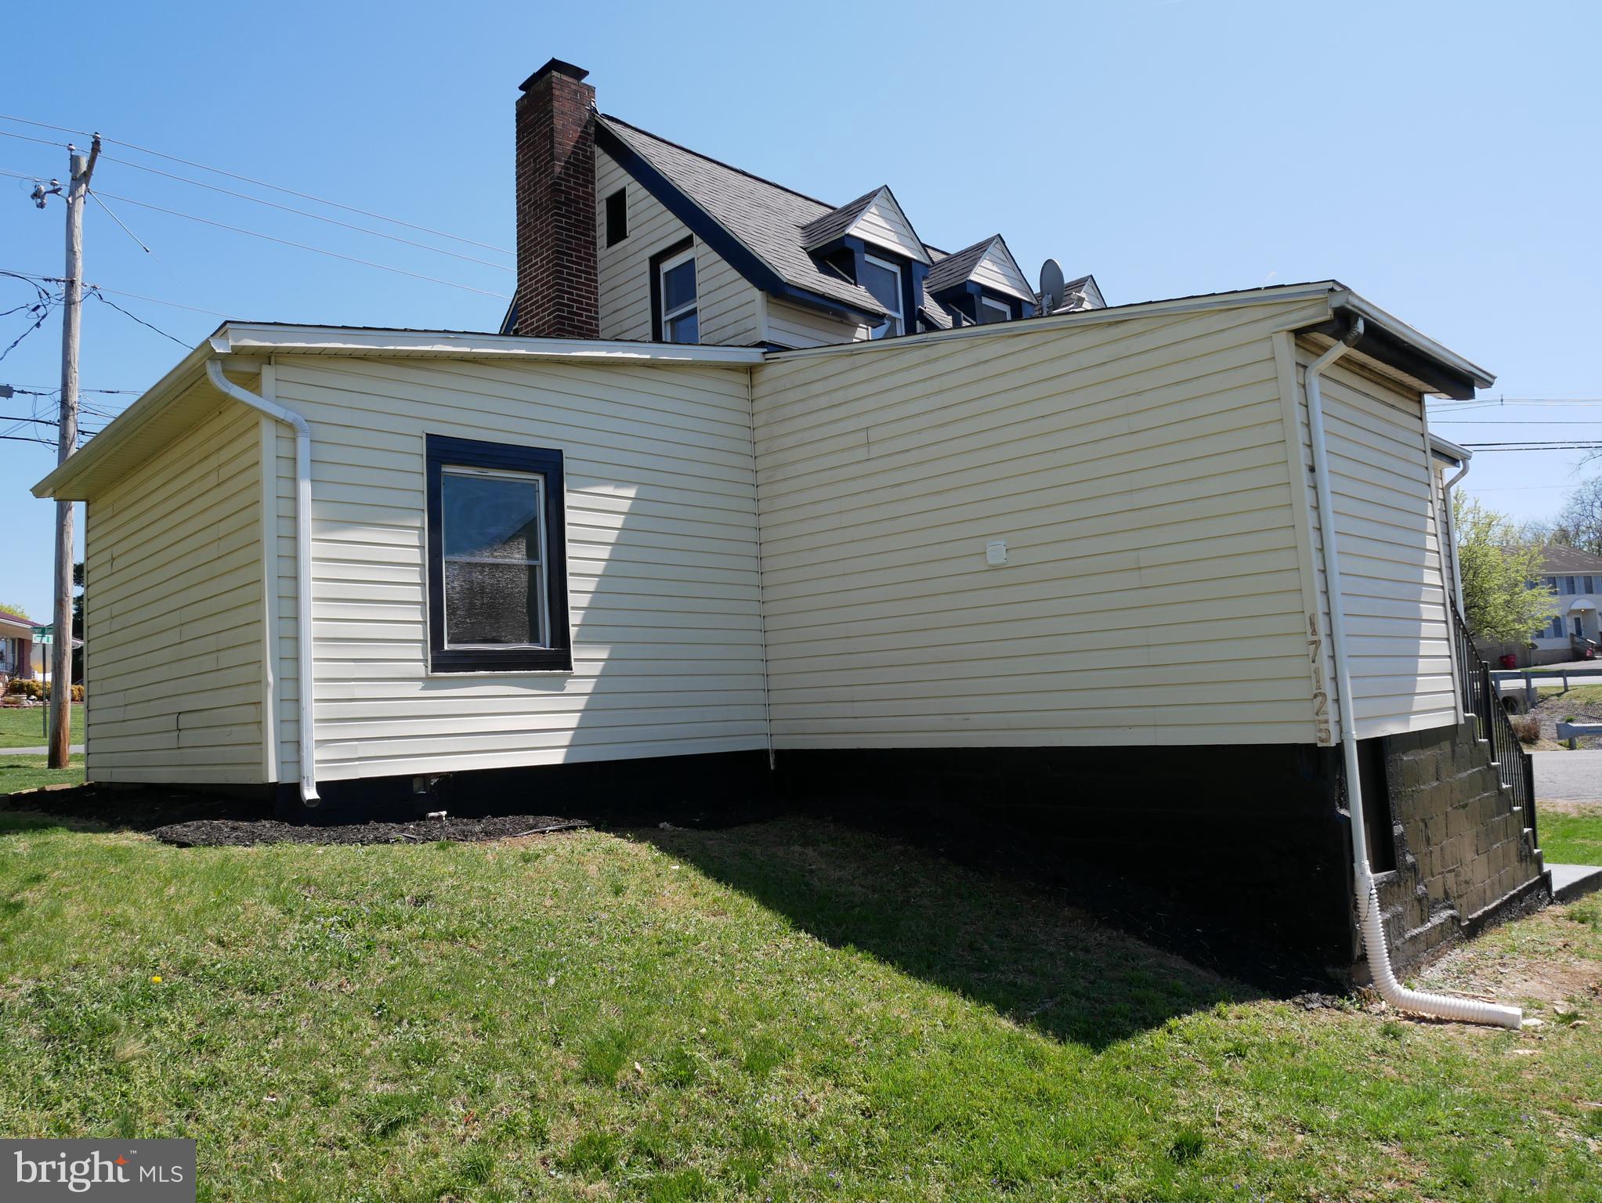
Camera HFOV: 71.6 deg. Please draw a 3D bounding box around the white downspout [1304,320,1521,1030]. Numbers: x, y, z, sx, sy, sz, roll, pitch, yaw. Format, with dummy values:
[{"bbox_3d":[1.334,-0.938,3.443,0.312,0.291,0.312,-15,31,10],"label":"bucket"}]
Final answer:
[{"bbox_3d":[3.426,0.313,6.327,0.136,4.005,0.770,3,-8,-44],"label":"white downspout"}]

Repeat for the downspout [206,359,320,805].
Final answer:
[{"bbox_3d":[-3.292,-0.111,6.795,0.632,2.735,0.155,3,-8,-44],"label":"downspout"}]

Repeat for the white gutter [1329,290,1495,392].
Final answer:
[{"bbox_3d":[4.218,-1.706,7.507,2.943,0.104,0.121,3,-8,-44],"label":"white gutter"}]

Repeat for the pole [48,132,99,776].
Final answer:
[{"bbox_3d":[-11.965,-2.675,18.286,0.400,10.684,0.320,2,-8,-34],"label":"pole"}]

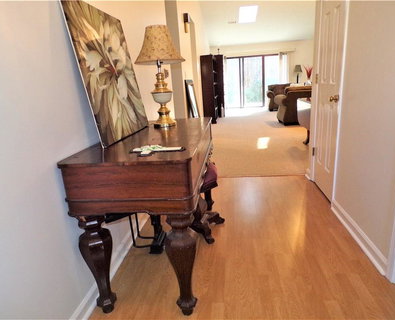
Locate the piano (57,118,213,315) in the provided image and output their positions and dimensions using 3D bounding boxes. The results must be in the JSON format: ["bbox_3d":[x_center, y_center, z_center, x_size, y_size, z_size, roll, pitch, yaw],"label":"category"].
[{"bbox_3d":[-0.210,0.233,2.015,0.593,0.830,1.374,-1,15,8],"label":"piano"}]

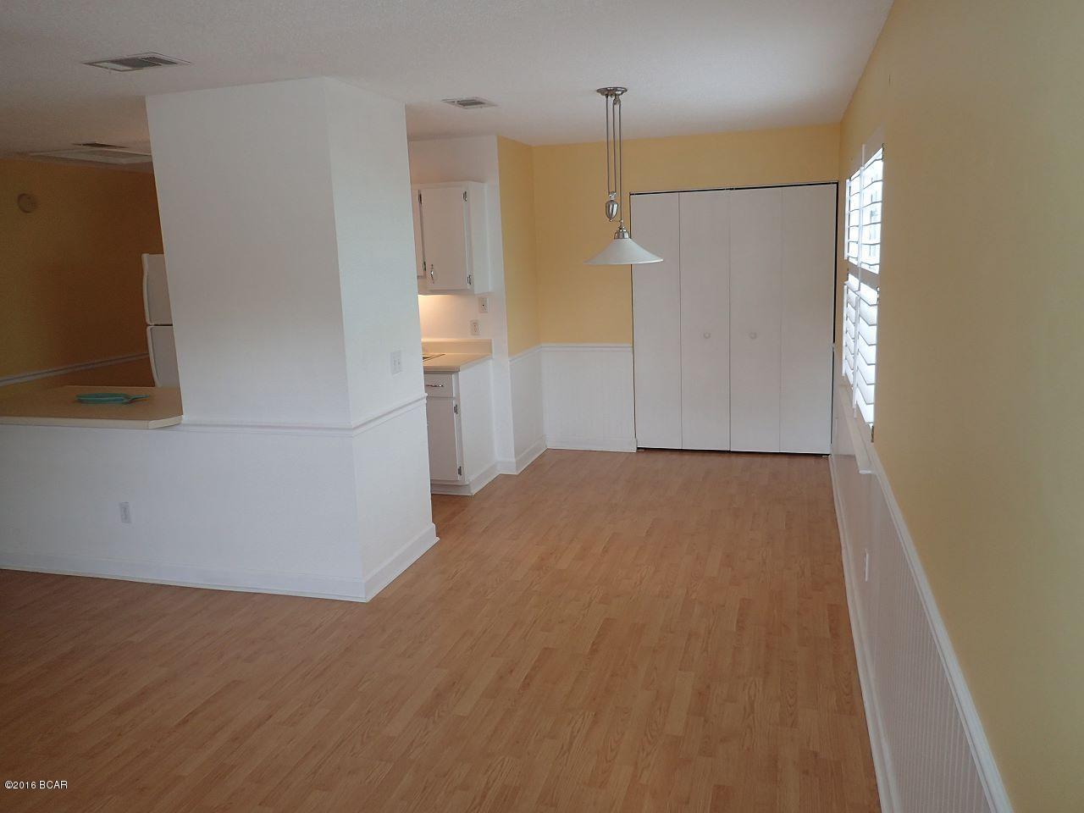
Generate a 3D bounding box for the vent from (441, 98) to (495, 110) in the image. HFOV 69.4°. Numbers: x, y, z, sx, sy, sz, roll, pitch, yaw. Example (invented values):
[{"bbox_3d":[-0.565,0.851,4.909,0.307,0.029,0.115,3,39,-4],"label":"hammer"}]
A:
[{"bbox_3d":[-0.380,-1.605,4.165,0.180,0.020,0.300,1,12,17],"label":"vent"}]

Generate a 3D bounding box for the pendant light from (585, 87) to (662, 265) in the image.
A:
[{"bbox_3d":[0.407,-1.179,4.061,0.430,0.875,0.430,1,12,17],"label":"pendant light"}]

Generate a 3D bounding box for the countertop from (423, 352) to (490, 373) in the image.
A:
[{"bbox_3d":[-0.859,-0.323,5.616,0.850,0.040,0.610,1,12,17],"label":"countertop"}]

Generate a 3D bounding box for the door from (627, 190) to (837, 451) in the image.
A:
[{"bbox_3d":[1.435,-0.619,6.003,1.475,2.000,0.045,1,12,17],"label":"door"}]

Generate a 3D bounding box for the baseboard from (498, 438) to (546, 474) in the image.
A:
[{"bbox_3d":[-0.143,0.382,6.274,0.145,0.120,0.800,1,12,17],"label":"baseboard"}]

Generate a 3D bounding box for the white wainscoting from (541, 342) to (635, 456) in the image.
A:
[{"bbox_3d":[0.384,-0.071,6.431,0.775,0.905,0.030,1,12,17],"label":"white wainscoting"}]

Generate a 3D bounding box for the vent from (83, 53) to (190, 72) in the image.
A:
[{"bbox_3d":[-1.572,-1.329,3.050,0.355,0.020,0.180,1,12,17],"label":"vent"}]

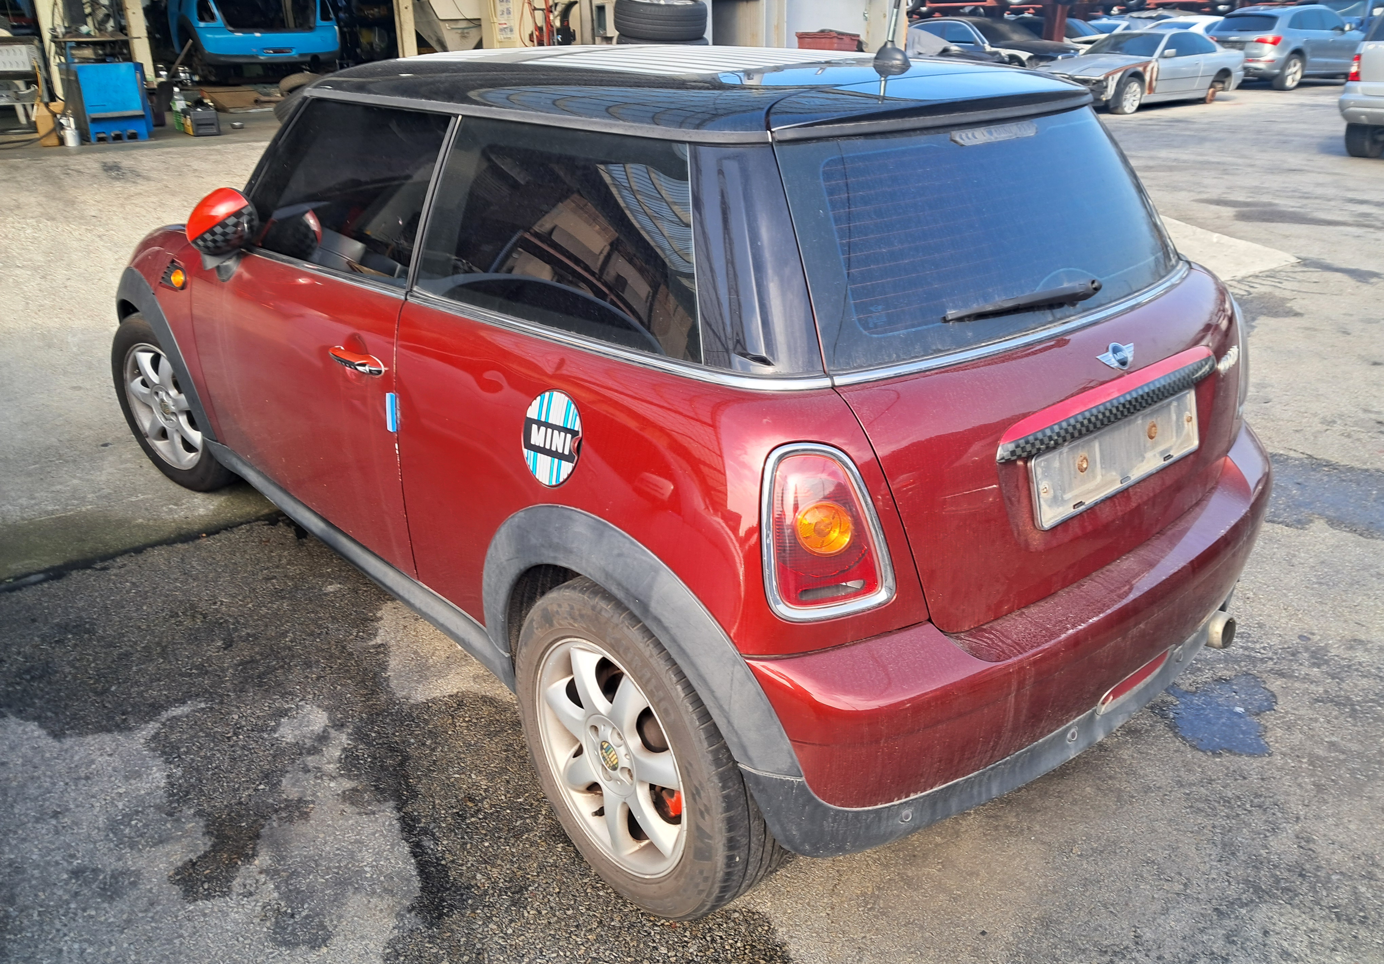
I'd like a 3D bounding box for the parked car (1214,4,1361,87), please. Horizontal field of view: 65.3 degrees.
[{"bbox_3d":[13.461,-9.832,24.324,4.630,1.650,1.920,-16,28,-32],"label":"parked car"}]

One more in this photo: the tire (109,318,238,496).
[{"bbox_3d":[-1.710,-0.279,3.650,0.615,0.615,0.205,15,28,31],"label":"tire"}]

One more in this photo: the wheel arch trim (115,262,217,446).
[{"bbox_3d":[-1.690,-0.466,3.458,0.135,0.460,0.880,-19,29,-36],"label":"wheel arch trim"}]

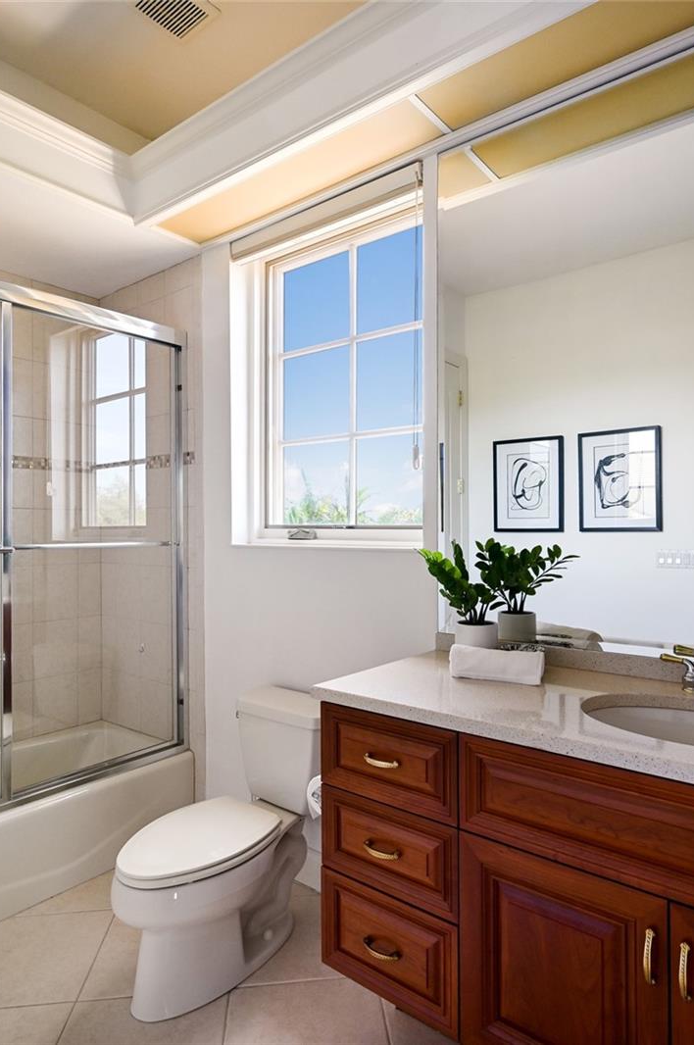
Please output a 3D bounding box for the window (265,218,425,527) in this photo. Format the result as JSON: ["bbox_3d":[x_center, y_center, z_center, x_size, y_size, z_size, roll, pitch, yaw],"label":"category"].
[{"bbox_3d":[0.017,-0.544,2.405,0.905,1.168,0.075,0,0,38],"label":"window"}]

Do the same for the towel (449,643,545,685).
[{"bbox_3d":[0.389,0.363,1.586,0.216,0.078,0.110,0,0,16],"label":"towel"}]

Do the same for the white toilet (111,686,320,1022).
[{"bbox_3d":[-0.353,0.977,1.889,0.385,0.710,0.772,0,0,38],"label":"white toilet"}]

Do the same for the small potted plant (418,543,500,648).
[{"bbox_3d":[0.338,0.233,1.683,0.250,0.337,0.225,0,0,38],"label":"small potted plant"}]

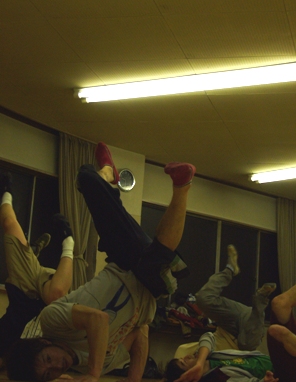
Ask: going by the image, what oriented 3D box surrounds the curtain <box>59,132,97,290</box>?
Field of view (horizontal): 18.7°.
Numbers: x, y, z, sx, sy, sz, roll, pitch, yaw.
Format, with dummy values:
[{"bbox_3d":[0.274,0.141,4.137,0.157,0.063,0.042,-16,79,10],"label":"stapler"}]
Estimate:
[{"bbox_3d":[-0.830,0.360,10.120,0.570,1.950,0.180,15,-16,-42],"label":"curtain"}]

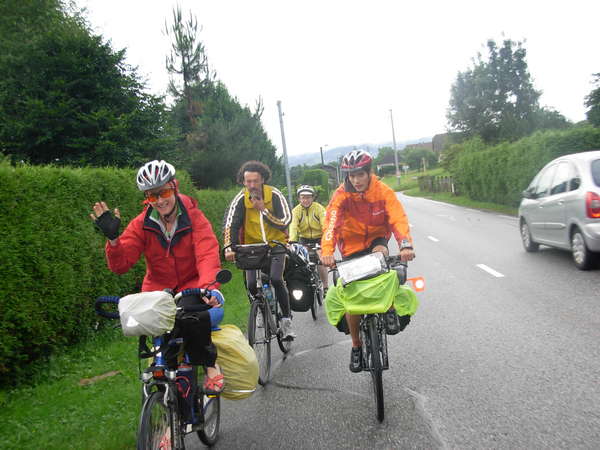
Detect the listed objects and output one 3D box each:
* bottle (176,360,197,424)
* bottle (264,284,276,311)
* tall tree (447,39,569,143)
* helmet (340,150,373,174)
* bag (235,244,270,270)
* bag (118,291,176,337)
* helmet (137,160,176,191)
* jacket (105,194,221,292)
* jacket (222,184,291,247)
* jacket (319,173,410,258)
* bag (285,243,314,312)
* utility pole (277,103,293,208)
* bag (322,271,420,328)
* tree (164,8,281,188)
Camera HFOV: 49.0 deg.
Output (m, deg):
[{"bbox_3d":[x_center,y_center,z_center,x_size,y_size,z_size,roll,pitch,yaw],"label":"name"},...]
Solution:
[{"bbox_3d":[-0.570,0.842,3.320,0.085,0.285,0.085,-6,-15,5],"label":"bottle"},{"bbox_3d":[-0.251,0.632,5.660,0.080,0.280,0.080,-6,43,10],"label":"bottle"},{"bbox_3d":[16.836,-9.211,54.776,9.600,12.400,9.600,-5,3,17],"label":"tall tree"},{"bbox_3d":[0.399,-0.441,4.650,0.210,0.165,0.275,-5,10,17],"label":"helmet"},{"bbox_3d":[-0.387,0.265,5.370,0.260,0.200,0.180,-6,3,10],"label":"bag"},{"bbox_3d":[-0.688,0.400,2.980,0.230,0.178,0.185,-6,2,7],"label":"bag"},{"bbox_3d":[-0.802,-0.277,3.680,0.205,0.158,0.270,-12,12,1],"label":"helmet"},{"bbox_3d":[-0.729,0.110,3.520,0.560,0.550,0.500,-6,3,2],"label":"jacket"},{"bbox_3d":[-0.391,-0.067,5.850,0.560,0.560,0.500,-6,3,10],"label":"jacket"},{"bbox_3d":[0.464,-0.072,4.770,0.610,0.570,0.500,-6,2,6],"label":"jacket"},{"bbox_3d":[-0.034,0.547,6.341,0.210,0.520,0.330,-6,3,10],"label":"bag"},{"bbox_3d":[-0.879,-3.932,42.140,0.240,8.000,0.240,-6,2,5],"label":"utility pole"},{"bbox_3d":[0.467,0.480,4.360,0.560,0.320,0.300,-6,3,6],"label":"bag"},{"bbox_3d":[-3.296,-3.888,26.000,4.400,9.400,4.400,-6,2,5],"label":"tree"}]

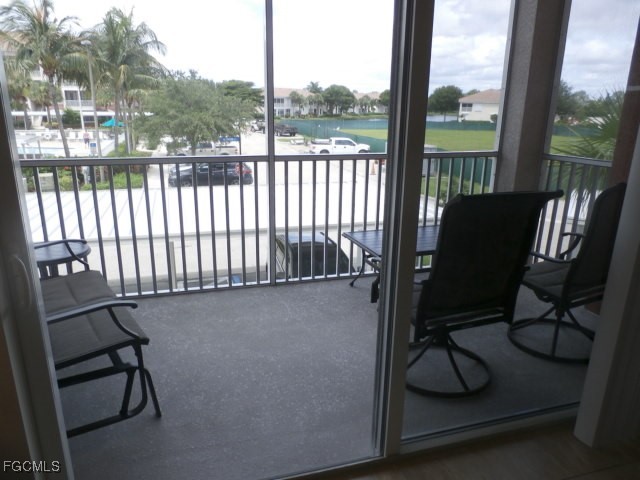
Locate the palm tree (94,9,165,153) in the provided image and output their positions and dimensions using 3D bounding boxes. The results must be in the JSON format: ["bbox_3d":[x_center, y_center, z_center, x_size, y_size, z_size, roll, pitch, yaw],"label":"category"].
[{"bbox_3d":[-16.362,-13.517,40.400,6.341,12.523,6.341,1,16,0],"label":"palm tree"}]

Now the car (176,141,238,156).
[{"bbox_3d":[-10.119,-7.630,40.048,5.750,1.920,2.000,-4,17,-16],"label":"car"}]

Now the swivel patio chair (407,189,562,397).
[{"bbox_3d":[0.731,0.225,2.557,0.670,1.070,0.740,-5,17,-19],"label":"swivel patio chair"}]

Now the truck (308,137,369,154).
[{"bbox_3d":[1.862,-8.865,44.084,5.850,1.940,2.030,0,16,-4],"label":"truck"}]

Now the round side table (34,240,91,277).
[{"bbox_3d":[-1.757,0.320,3.107,0.465,0.510,0.465,1,16,0],"label":"round side table"}]

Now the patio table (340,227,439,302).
[{"bbox_3d":[0.814,0.215,3.655,1.120,0.475,0.630,-5,17,-19],"label":"patio table"}]

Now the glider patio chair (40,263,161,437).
[{"bbox_3d":[-1.395,0.351,2.272,0.780,0.930,1.215,-11,20,-36],"label":"glider patio chair"}]

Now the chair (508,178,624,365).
[{"bbox_3d":[1.574,0.144,2.894,0.670,1.060,0.740,-12,20,-36],"label":"chair"}]

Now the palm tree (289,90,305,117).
[{"bbox_3d":[-7.063,-40.870,138.897,4.300,7.847,4.300,1,16,0],"label":"palm tree"}]

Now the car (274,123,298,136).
[{"bbox_3d":[-5.407,-17.524,73.500,4.900,1.850,1.950,15,21,39],"label":"car"}]

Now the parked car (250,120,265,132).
[{"bbox_3d":[-10.515,-19.891,81.000,4.900,1.850,1.950,16,22,42],"label":"parked car"}]

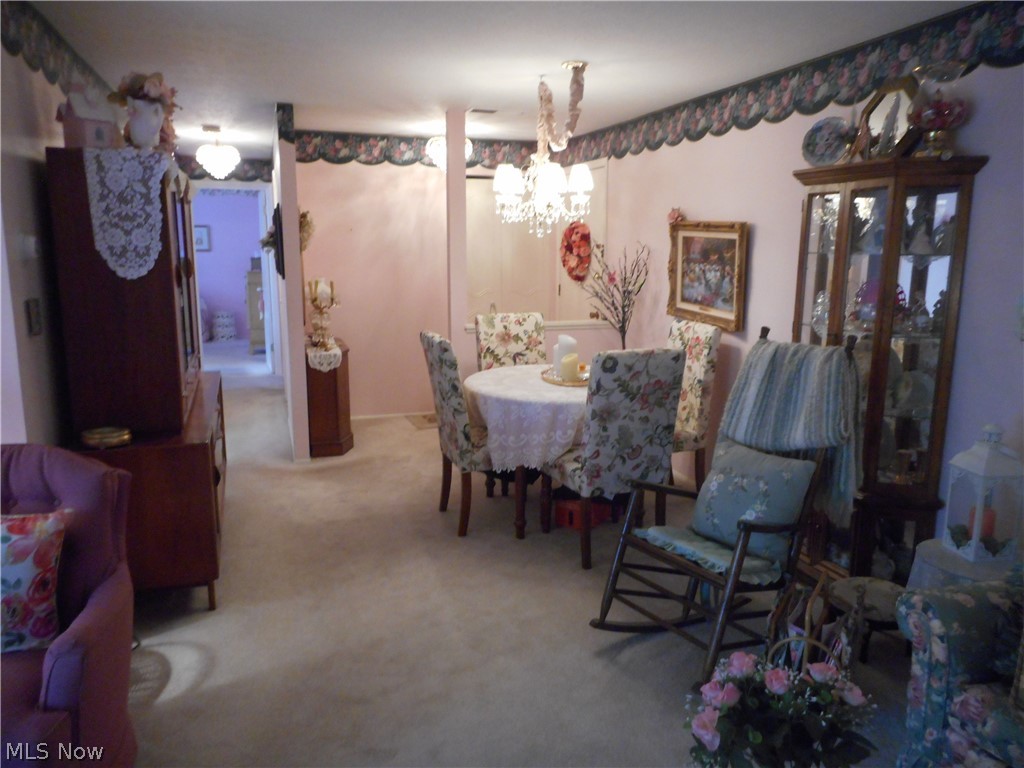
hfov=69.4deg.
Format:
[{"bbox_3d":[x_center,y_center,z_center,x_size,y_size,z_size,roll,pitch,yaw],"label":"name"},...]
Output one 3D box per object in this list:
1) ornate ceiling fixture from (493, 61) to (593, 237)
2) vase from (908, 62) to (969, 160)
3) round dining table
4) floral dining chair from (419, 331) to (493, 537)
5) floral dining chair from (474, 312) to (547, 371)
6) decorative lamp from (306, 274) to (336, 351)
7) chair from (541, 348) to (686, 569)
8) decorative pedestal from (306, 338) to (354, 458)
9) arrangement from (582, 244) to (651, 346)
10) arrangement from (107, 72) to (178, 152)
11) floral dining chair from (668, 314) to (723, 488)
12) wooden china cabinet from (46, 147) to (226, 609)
[{"bbox_3d":[0.174,-1.252,4.088,0.590,0.865,0.620,0,11,0],"label":"ornate ceiling fixture"},{"bbox_3d":[1.670,-1.073,2.912,0.210,0.375,0.210,-4,11,-19],"label":"vase"},{"bbox_3d":[0.334,0.360,4.295,1.250,0.770,1.250,0,11,0],"label":"round dining table"},{"bbox_3d":[-0.151,0.248,4.107,0.625,1.055,0.490,-4,11,-19],"label":"floral dining chair"},{"bbox_3d":[0.084,0.067,5.067,0.490,1.060,0.630,-4,11,-19],"label":"floral dining chair"},{"bbox_3d":[-1.400,-0.526,5.426,0.205,0.520,0.205,-4,11,-19],"label":"decorative lamp"},{"bbox_3d":[0.493,0.324,3.733,0.490,1.050,0.625,-4,11,-19],"label":"chair"},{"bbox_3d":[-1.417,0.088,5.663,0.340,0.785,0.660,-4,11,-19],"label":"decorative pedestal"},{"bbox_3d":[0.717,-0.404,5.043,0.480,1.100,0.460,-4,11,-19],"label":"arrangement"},{"bbox_3d":[-1.556,-1.132,3.121,0.265,0.350,0.260,-4,11,-19],"label":"arrangement"},{"bbox_3d":[0.866,0.186,4.479,0.625,1.050,0.490,-4,11,-19],"label":"floral dining chair"},{"bbox_3d":[-1.761,-0.106,3.710,0.517,1.885,1.810,-4,11,-19],"label":"wooden china cabinet"}]

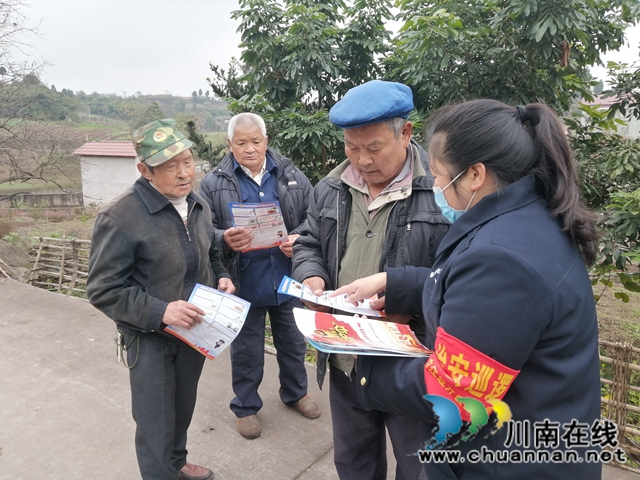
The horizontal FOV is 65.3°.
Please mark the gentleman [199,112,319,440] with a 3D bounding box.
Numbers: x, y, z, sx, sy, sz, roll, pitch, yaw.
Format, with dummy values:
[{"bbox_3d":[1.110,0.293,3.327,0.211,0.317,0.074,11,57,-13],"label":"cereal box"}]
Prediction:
[{"bbox_3d":[-0.310,0.195,2.510,0.570,1.640,0.450,-2,9,-14],"label":"gentleman"}]

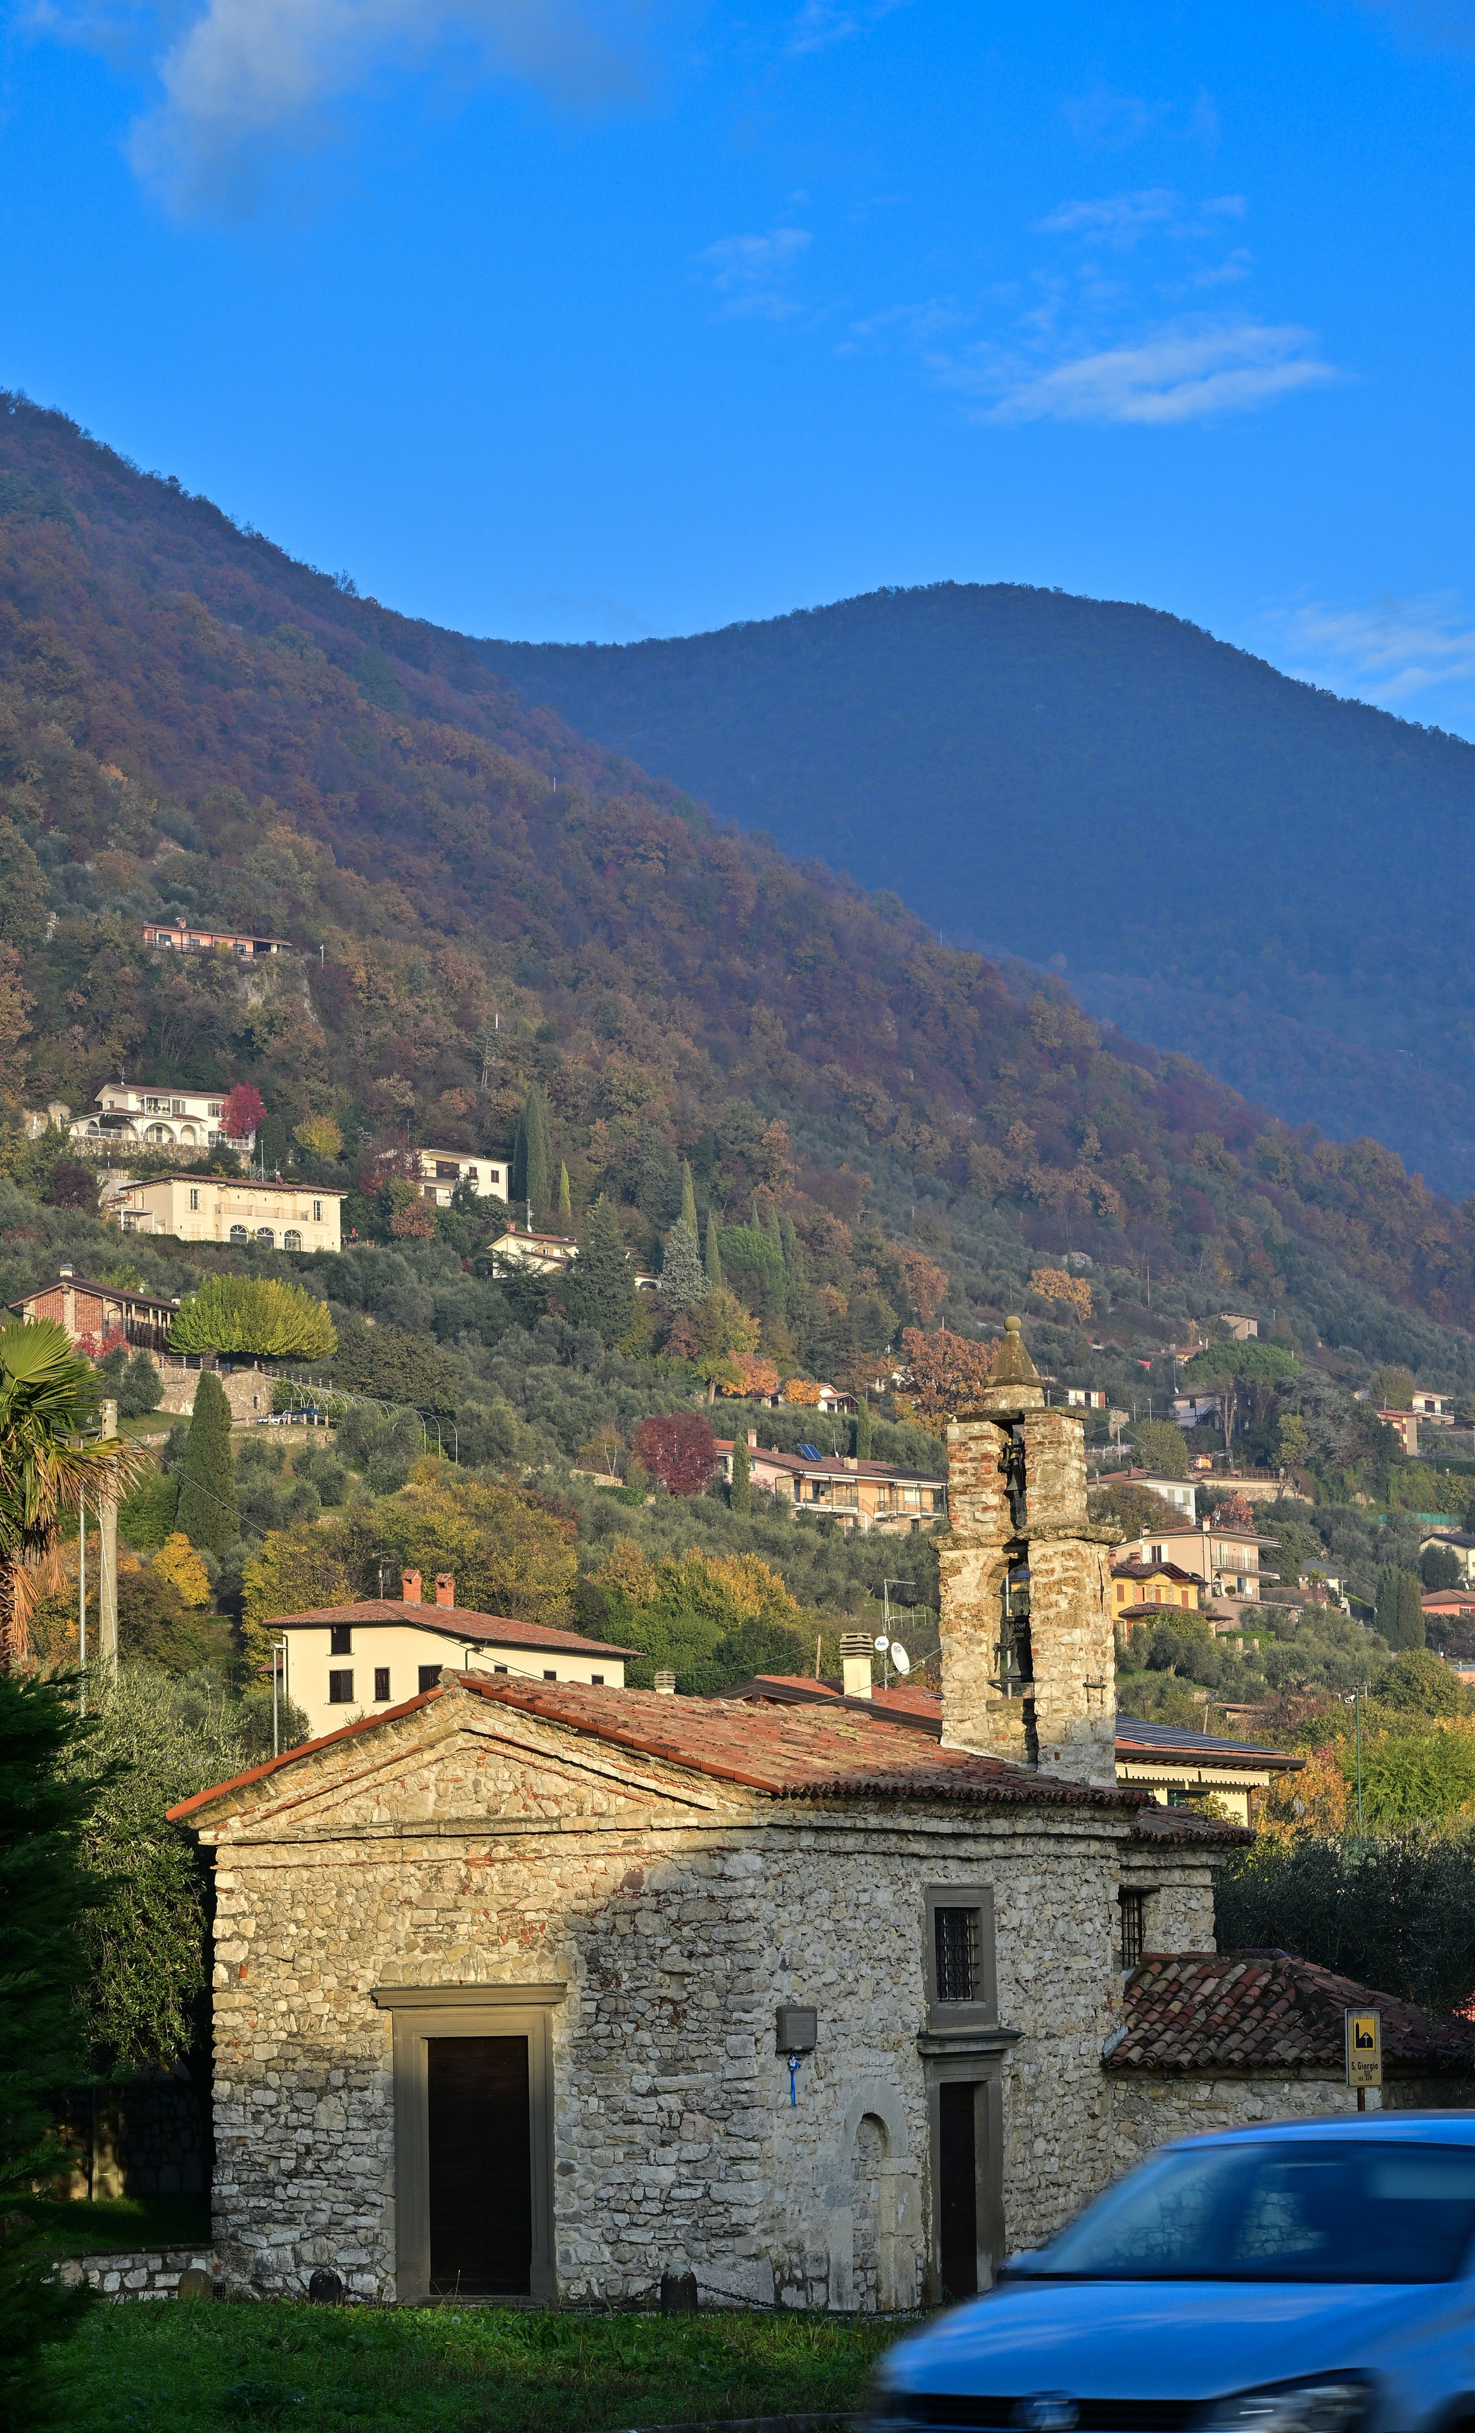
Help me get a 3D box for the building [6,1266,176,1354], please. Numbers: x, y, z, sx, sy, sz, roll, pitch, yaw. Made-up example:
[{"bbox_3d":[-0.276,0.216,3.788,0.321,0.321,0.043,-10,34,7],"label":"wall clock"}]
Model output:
[{"bbox_3d":[-50.470,7.580,395.000,10.000,7.200,11.000,-4,-9,19],"label":"building"}]

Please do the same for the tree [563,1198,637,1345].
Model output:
[{"bbox_3d":[-14.290,5.850,522.000,7.800,15.600,7.800,-1,-9,0],"label":"tree"}]

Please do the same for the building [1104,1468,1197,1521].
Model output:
[{"bbox_3d":[38.690,27.180,480.000,9.200,6.800,9.600,-9,-12,41],"label":"building"}]

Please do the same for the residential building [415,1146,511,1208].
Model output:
[{"bbox_3d":[-33.980,-3.030,567.390,13.000,6.400,9.000,8,-13,-43],"label":"residential building"}]

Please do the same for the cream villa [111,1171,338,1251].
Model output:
[{"bbox_3d":[-53.010,0.680,522.010,20.500,6.900,11.000,6,-11,-36],"label":"cream villa"}]

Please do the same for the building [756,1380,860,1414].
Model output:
[{"bbox_3d":[8.960,22.980,620.000,11.500,4.800,8.000,-8,-11,37],"label":"building"}]

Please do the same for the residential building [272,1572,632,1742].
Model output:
[{"bbox_3d":[-14.120,22.760,250.000,11.000,9.600,15.000,-6,-10,29],"label":"residential building"}]

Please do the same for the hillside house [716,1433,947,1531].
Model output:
[{"bbox_3d":[8.380,24.200,450.000,17.500,8.000,11.000,8,-12,-44],"label":"hillside house"}]

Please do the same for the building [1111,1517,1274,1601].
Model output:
[{"bbox_3d":[43.510,33.380,477.000,11.500,7.400,11.000,-7,-11,35],"label":"building"}]

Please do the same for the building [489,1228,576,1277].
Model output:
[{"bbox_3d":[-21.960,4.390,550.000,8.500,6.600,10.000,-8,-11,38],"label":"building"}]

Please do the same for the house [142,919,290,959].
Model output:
[{"bbox_3d":[-72.920,-36.000,679.370,22.000,4.000,9.000,6,-11,-35],"label":"house"}]

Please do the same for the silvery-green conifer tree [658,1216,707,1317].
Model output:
[{"bbox_3d":[-5.900,5.390,535.000,5.300,10.400,5.300,-1,-9,0],"label":"silvery-green conifer tree"}]

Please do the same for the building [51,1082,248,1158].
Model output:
[{"bbox_3d":[-63.040,-10.470,540.000,17.500,8.200,10.500,5,-10,-33],"label":"building"}]

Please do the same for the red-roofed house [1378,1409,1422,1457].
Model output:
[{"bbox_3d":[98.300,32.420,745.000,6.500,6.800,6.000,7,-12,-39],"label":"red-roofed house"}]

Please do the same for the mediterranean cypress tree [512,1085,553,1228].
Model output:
[{"bbox_3d":[-22.990,-6.690,560.000,4.500,16.200,4.500,-1,-9,0],"label":"mediterranean cypress tree"}]

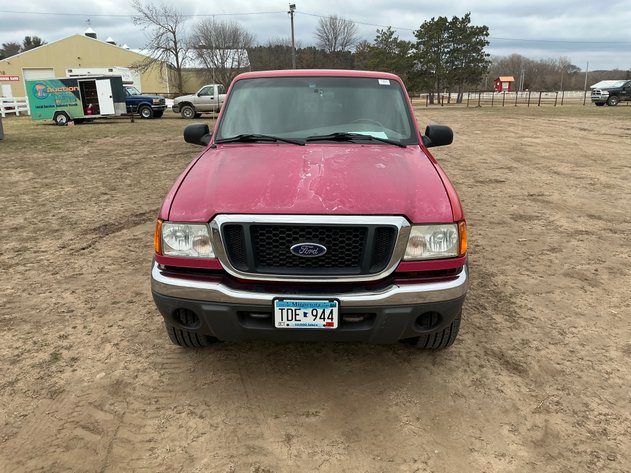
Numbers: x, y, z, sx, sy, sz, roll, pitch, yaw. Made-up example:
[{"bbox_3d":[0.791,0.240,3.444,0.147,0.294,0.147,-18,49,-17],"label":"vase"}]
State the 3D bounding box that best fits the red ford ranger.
[{"bbox_3d":[0.055,-0.639,4.815,1.860,1.750,5.060,0,16,2],"label":"red ford ranger"}]

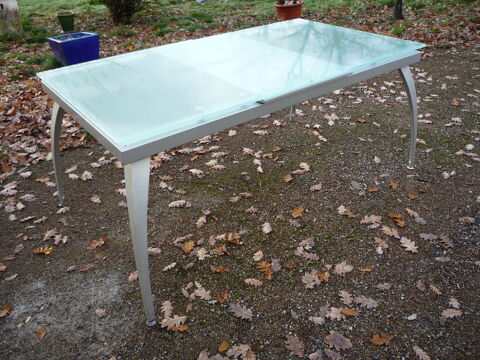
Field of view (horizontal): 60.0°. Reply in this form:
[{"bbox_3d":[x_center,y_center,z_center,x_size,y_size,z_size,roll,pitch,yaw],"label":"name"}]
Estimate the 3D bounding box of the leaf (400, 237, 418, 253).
[{"bbox_3d":[0.832,0.318,2.052,0.066,0.018,0.120,-12,34,-17],"label":"leaf"}]

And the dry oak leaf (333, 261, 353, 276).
[{"bbox_3d":[0.459,0.392,1.863,0.095,0.020,0.064,-19,37,-26],"label":"dry oak leaf"}]

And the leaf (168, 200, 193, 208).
[{"bbox_3d":[-0.339,0.138,2.368,0.130,0.030,0.055,0,32,1],"label":"leaf"}]

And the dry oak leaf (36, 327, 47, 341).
[{"bbox_3d":[-0.784,0.607,1.644,0.034,0.018,0.062,-16,35,-22],"label":"dry oak leaf"}]

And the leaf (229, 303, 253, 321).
[{"bbox_3d":[0.003,0.526,1.669,0.114,0.018,0.058,19,38,29],"label":"leaf"}]

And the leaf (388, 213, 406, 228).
[{"bbox_3d":[0.841,0.209,2.201,0.065,0.035,0.104,-12,34,-17],"label":"leaf"}]

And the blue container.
[{"bbox_3d":[-1.867,-1.474,4.745,0.431,0.300,0.286,-28,41,-36],"label":"blue container"}]

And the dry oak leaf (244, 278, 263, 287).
[{"bbox_3d":[0.058,0.439,1.803,0.076,0.020,0.032,8,34,14],"label":"dry oak leaf"}]

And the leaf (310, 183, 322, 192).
[{"bbox_3d":[0.459,0.044,2.474,0.092,0.030,0.050,-20,37,-27],"label":"leaf"}]

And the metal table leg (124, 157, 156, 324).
[{"bbox_3d":[-0.361,0.235,1.568,0.085,0.690,0.220,3,33,6],"label":"metal table leg"}]

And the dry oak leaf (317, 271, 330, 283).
[{"bbox_3d":[0.378,0.436,1.876,0.052,0.020,0.060,-7,32,-10],"label":"dry oak leaf"}]

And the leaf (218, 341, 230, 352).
[{"bbox_3d":[-0.063,0.628,1.569,0.039,0.016,0.044,-1,32,-1],"label":"leaf"}]

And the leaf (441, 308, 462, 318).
[{"bbox_3d":[0.856,0.541,1.686,0.090,0.025,0.050,0,32,1],"label":"leaf"}]

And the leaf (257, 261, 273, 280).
[{"bbox_3d":[0.113,0.417,1.913,0.062,0.022,0.118,-8,33,-11],"label":"leaf"}]

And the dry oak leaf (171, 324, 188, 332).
[{"bbox_3d":[-0.237,0.586,1.642,0.072,0.020,0.046,-5,33,-6],"label":"dry oak leaf"}]

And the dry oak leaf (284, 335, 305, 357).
[{"bbox_3d":[0.205,0.626,1.570,0.071,0.020,0.106,-15,35,-21],"label":"dry oak leaf"}]

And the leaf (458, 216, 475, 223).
[{"bbox_3d":[1.193,0.206,2.197,0.082,0.016,0.044,2,33,5],"label":"leaf"}]

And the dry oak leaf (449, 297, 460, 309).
[{"bbox_3d":[0.894,0.509,1.730,0.041,0.016,0.051,18,37,27],"label":"dry oak leaf"}]

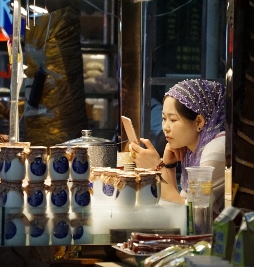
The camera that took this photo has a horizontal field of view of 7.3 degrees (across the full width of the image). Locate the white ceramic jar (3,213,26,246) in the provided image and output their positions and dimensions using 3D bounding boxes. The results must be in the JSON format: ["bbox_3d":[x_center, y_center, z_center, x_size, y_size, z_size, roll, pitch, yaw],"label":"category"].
[{"bbox_3d":[-0.356,0.305,6.350,0.072,0.106,0.072,0,5,0],"label":"white ceramic jar"}]

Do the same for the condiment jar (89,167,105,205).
[{"bbox_3d":[-0.088,0.175,6.500,0.069,0.105,0.069,0,5,0],"label":"condiment jar"}]

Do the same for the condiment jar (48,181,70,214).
[{"bbox_3d":[-0.215,0.203,6.400,0.066,0.107,0.066,1,4,0],"label":"condiment jar"}]

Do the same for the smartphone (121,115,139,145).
[{"bbox_3d":[0.018,0.013,6.700,0.010,0.146,0.072,-26,23,-20],"label":"smartphone"}]

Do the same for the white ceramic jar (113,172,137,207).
[{"bbox_3d":[-0.003,0.182,6.400,0.070,0.105,0.070,0,5,0],"label":"white ceramic jar"}]

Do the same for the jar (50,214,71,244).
[{"bbox_3d":[-0.209,0.303,6.350,0.070,0.104,0.070,0,5,0],"label":"jar"}]

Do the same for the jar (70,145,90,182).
[{"bbox_3d":[-0.148,0.096,6.360,0.067,0.105,0.067,0,5,0],"label":"jar"}]

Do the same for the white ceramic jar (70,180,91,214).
[{"bbox_3d":[-0.147,0.201,6.350,0.069,0.105,0.069,0,5,0],"label":"white ceramic jar"}]

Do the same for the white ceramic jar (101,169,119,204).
[{"bbox_3d":[-0.052,0.172,6.500,0.066,0.107,0.066,1,4,0],"label":"white ceramic jar"}]

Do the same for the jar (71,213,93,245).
[{"bbox_3d":[-0.140,0.302,6.350,0.070,0.104,0.070,0,5,0],"label":"jar"}]

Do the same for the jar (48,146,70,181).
[{"bbox_3d":[-0.215,0.098,6.400,0.066,0.107,0.066,1,4,0],"label":"jar"}]

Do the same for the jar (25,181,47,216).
[{"bbox_3d":[-0.288,0.206,6.400,0.066,0.107,0.066,1,4,0],"label":"jar"}]

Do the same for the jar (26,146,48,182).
[{"bbox_3d":[-0.284,0.099,6.400,0.066,0.107,0.066,1,4,0],"label":"jar"}]

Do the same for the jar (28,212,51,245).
[{"bbox_3d":[-0.280,0.305,6.350,0.070,0.105,0.070,0,5,0],"label":"jar"}]

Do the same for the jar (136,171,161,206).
[{"bbox_3d":[0.067,0.180,6.400,0.066,0.107,0.066,2,4,20],"label":"jar"}]

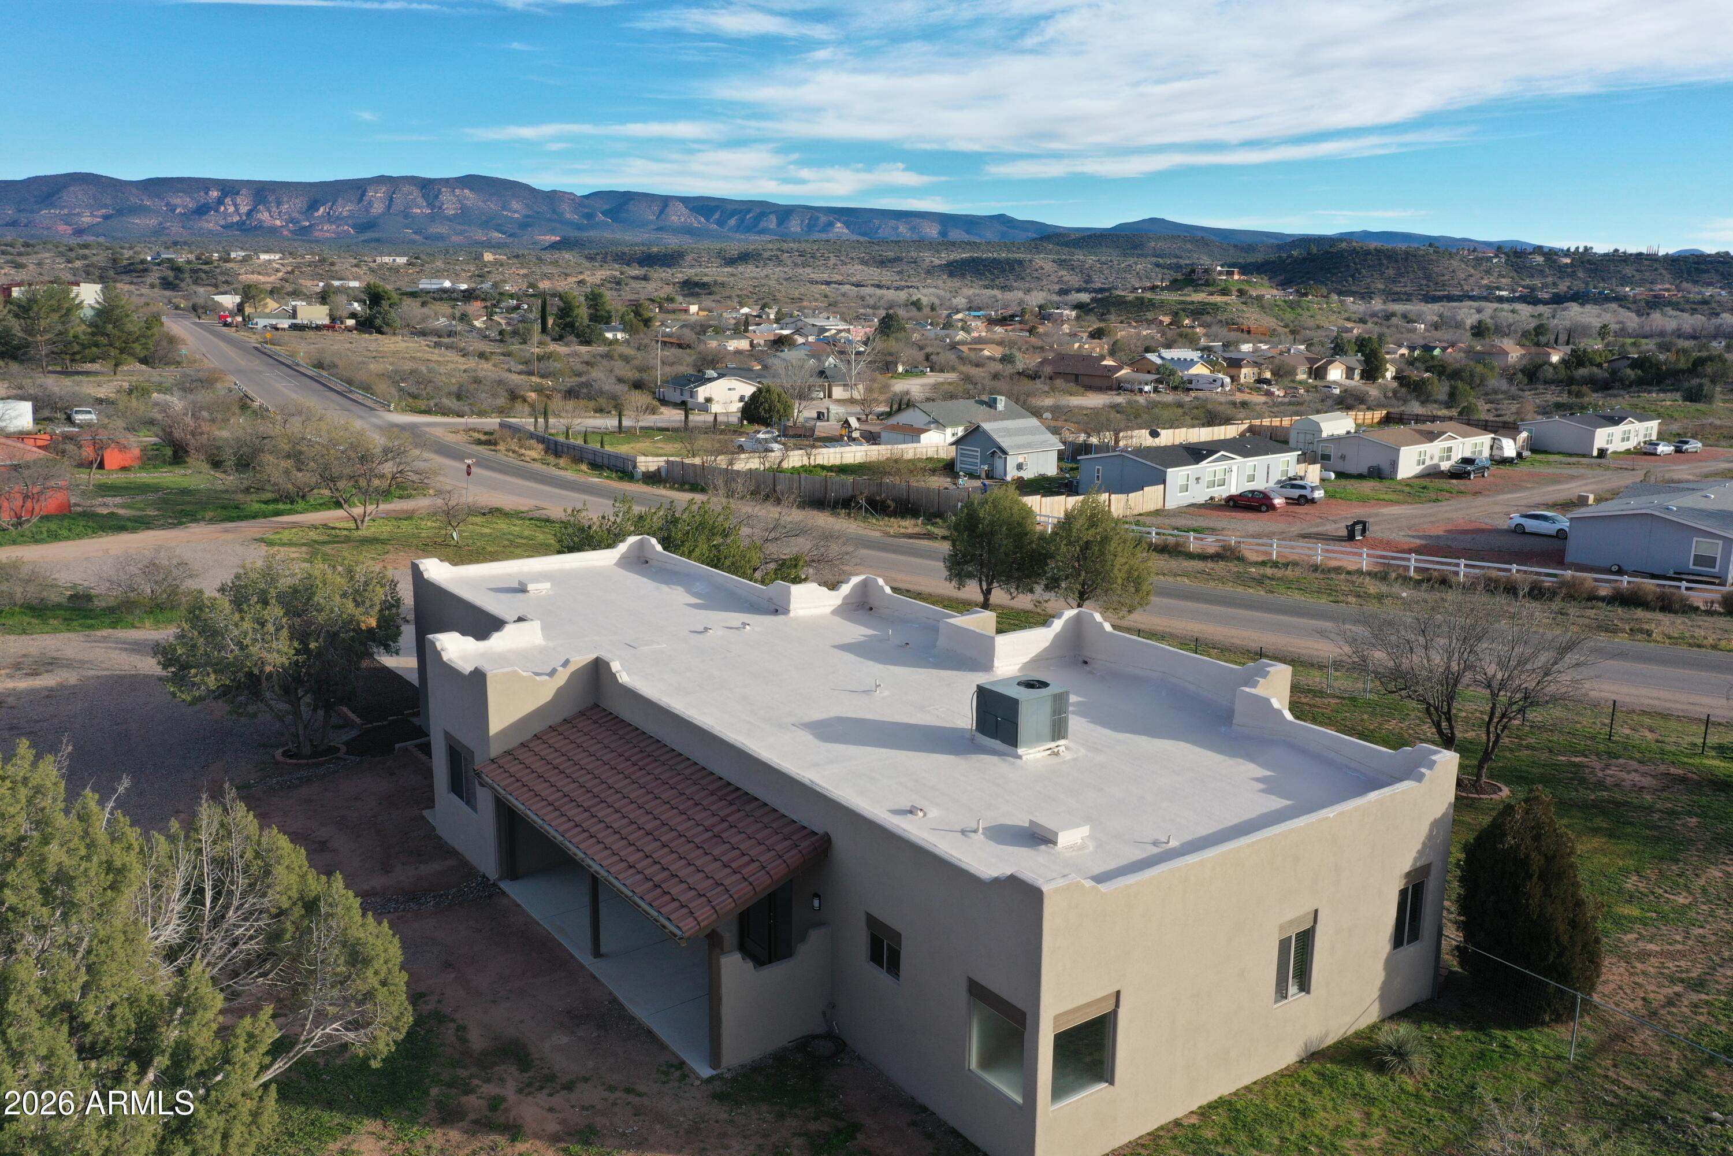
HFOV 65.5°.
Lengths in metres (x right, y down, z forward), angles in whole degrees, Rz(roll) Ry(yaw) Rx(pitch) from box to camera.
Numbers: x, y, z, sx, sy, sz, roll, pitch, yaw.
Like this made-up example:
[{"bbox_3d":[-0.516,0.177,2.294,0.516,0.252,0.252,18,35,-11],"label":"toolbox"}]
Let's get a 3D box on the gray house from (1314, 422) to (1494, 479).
[{"bbox_3d":[53.105,-12.821,132.755,18.001,3.666,8.720,-10,16,-39],"label":"gray house"}]

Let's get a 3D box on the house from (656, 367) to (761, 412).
[{"bbox_3d":[-26.224,-30.941,219.430,12.300,4.200,14.000,-10,16,-41],"label":"house"}]

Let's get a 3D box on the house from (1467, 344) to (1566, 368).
[{"bbox_3d":[167.282,-56.967,345.855,17.000,4.800,16.000,-10,16,-41],"label":"house"}]

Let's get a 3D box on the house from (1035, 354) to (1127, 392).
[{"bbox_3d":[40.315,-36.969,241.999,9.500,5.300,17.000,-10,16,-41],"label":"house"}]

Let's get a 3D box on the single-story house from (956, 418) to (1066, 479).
[{"bbox_3d":[11.684,-10.911,113.129,7.000,4.350,6.800,-10,16,-41],"label":"single-story house"}]

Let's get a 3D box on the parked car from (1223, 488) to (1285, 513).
[{"bbox_3d":[28.073,-5.716,97.166,1.760,1.430,4.550,-10,16,-40],"label":"parked car"}]

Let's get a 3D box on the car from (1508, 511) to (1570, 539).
[{"bbox_3d":[45.454,-3.569,90.020,4.780,1.460,1.840,11,16,41],"label":"car"}]

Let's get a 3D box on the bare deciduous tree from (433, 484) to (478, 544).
[{"bbox_3d":[-21.666,-3.350,70.949,2.363,3.117,2.127,-3,13,-17],"label":"bare deciduous tree"}]

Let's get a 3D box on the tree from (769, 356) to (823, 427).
[{"bbox_3d":[-9.191,-23.866,172.632,6.801,9.035,6.461,0,12,-3],"label":"tree"}]

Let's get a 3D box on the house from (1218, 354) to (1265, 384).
[{"bbox_3d":[78.531,-43.315,281.627,9.200,4.800,8.800,-6,14,-29],"label":"house"}]

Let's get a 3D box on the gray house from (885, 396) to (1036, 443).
[{"bbox_3d":[10.675,-17.387,151.012,14.646,4.789,9.671,-10,16,-41],"label":"gray house"}]

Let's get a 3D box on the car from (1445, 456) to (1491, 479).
[{"bbox_3d":[52.249,-9.570,116.830,4.850,1.780,1.970,-11,17,-44],"label":"car"}]

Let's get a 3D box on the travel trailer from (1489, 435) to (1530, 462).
[{"bbox_3d":[60.514,-12.801,130.841,2.300,2.600,6.000,-9,16,-38],"label":"travel trailer"}]

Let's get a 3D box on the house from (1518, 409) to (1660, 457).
[{"bbox_3d":[85.136,-17.192,158.607,17.090,3.817,8.720,-9,16,-38],"label":"house"}]

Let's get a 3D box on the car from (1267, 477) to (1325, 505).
[{"bbox_3d":[32.891,-6.669,103.592,1.860,1.680,4.620,-10,16,-40],"label":"car"}]

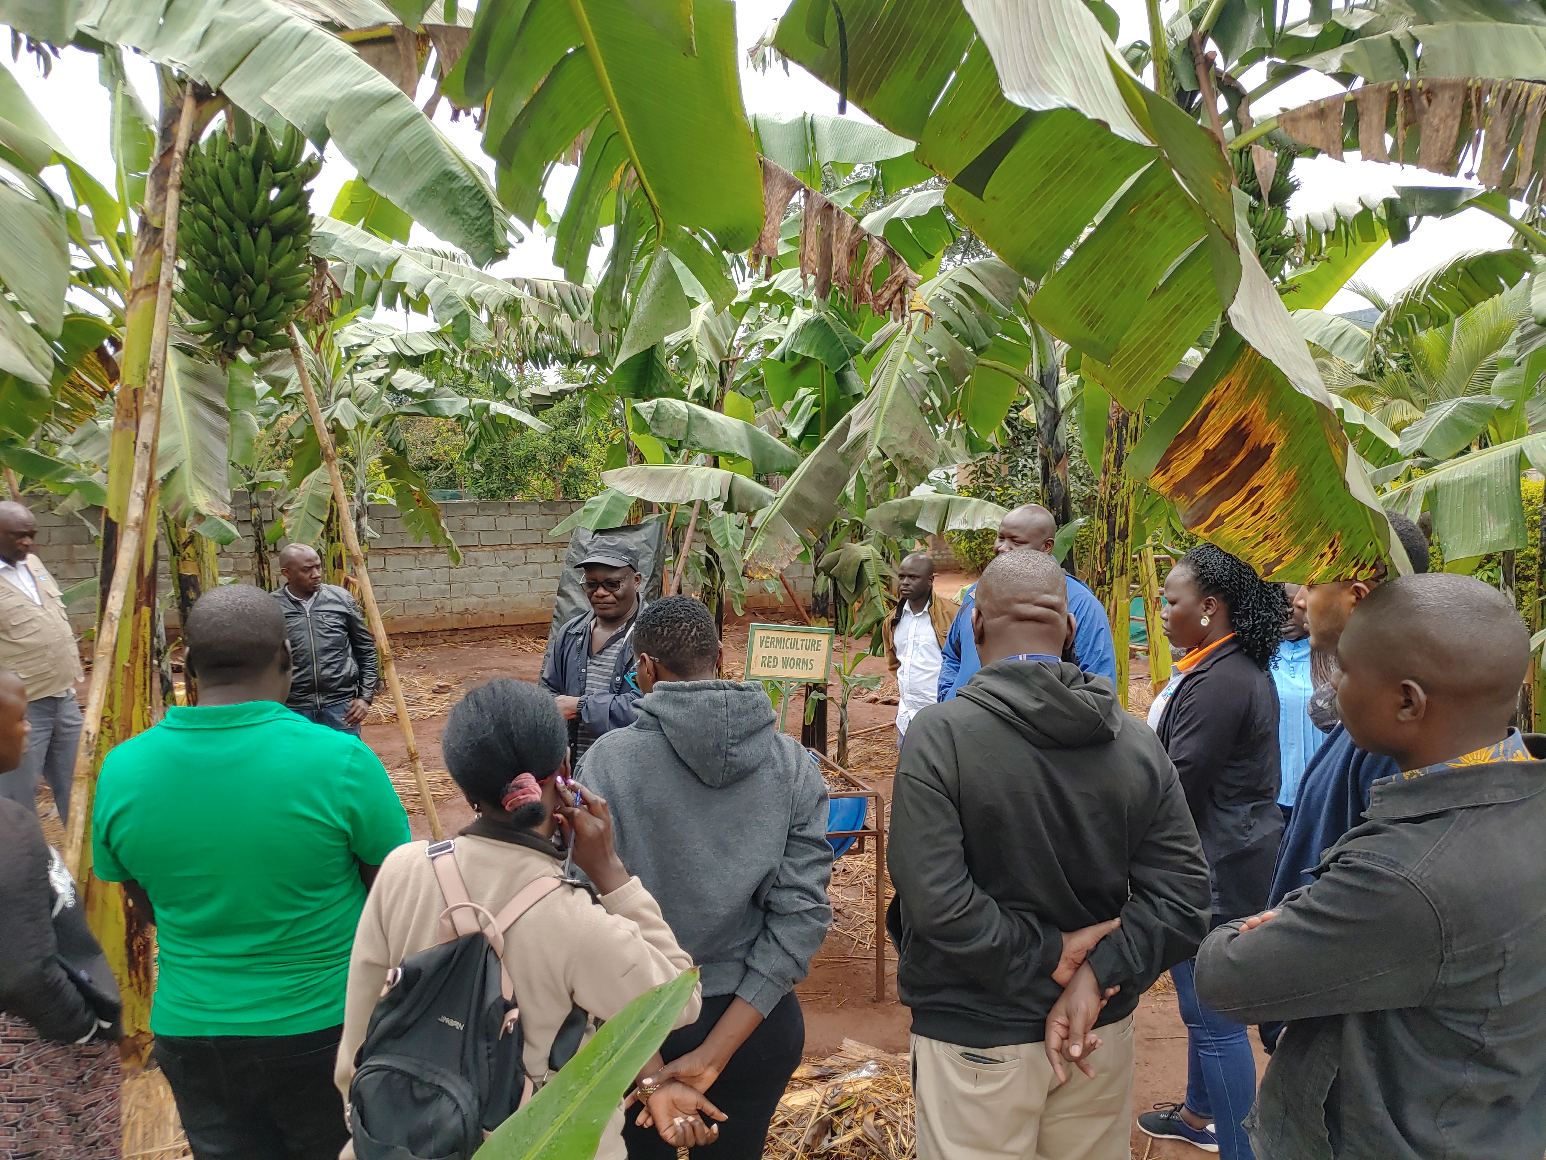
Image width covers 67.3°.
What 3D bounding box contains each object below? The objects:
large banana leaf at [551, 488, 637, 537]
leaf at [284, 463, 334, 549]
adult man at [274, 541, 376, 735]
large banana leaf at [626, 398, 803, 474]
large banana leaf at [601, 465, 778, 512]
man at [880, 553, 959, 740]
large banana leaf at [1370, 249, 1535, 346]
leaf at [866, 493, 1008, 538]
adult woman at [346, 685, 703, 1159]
[{"bbox_3d":[-1.158,-0.462,7.600,0.570,0.340,0.450,-20,2,1],"label":"large banana leaf"},{"bbox_3d":[-3.679,-0.589,9.200,0.370,0.720,0.250,20,2,-1],"label":"leaf"},{"bbox_3d":[-2.246,0.670,5.785,0.540,1.700,0.330,-1,2,-16],"label":"adult man"},{"bbox_3d":[-0.410,-1.032,8.300,1.240,0.370,0.420,18,2,-1],"label":"large banana leaf"},{"bbox_3d":[-0.594,-0.636,8.100,1.250,0.340,0.420,3,2,0],"label":"large banana leaf"},{"bbox_3d":[0.770,0.707,5.885,0.490,1.690,0.300,1,3,26],"label":"man"},{"bbox_3d":[4.337,-1.797,7.400,1.150,0.420,0.450,-25,2,1],"label":"large banana leaf"},{"bbox_3d":[1.335,-0.502,9.200,1.250,0.370,0.450,0,2,0],"label":"leaf"},{"bbox_3d":[-0.381,0.937,1.852,0.540,1.560,0.450,0,2,8],"label":"adult woman"}]

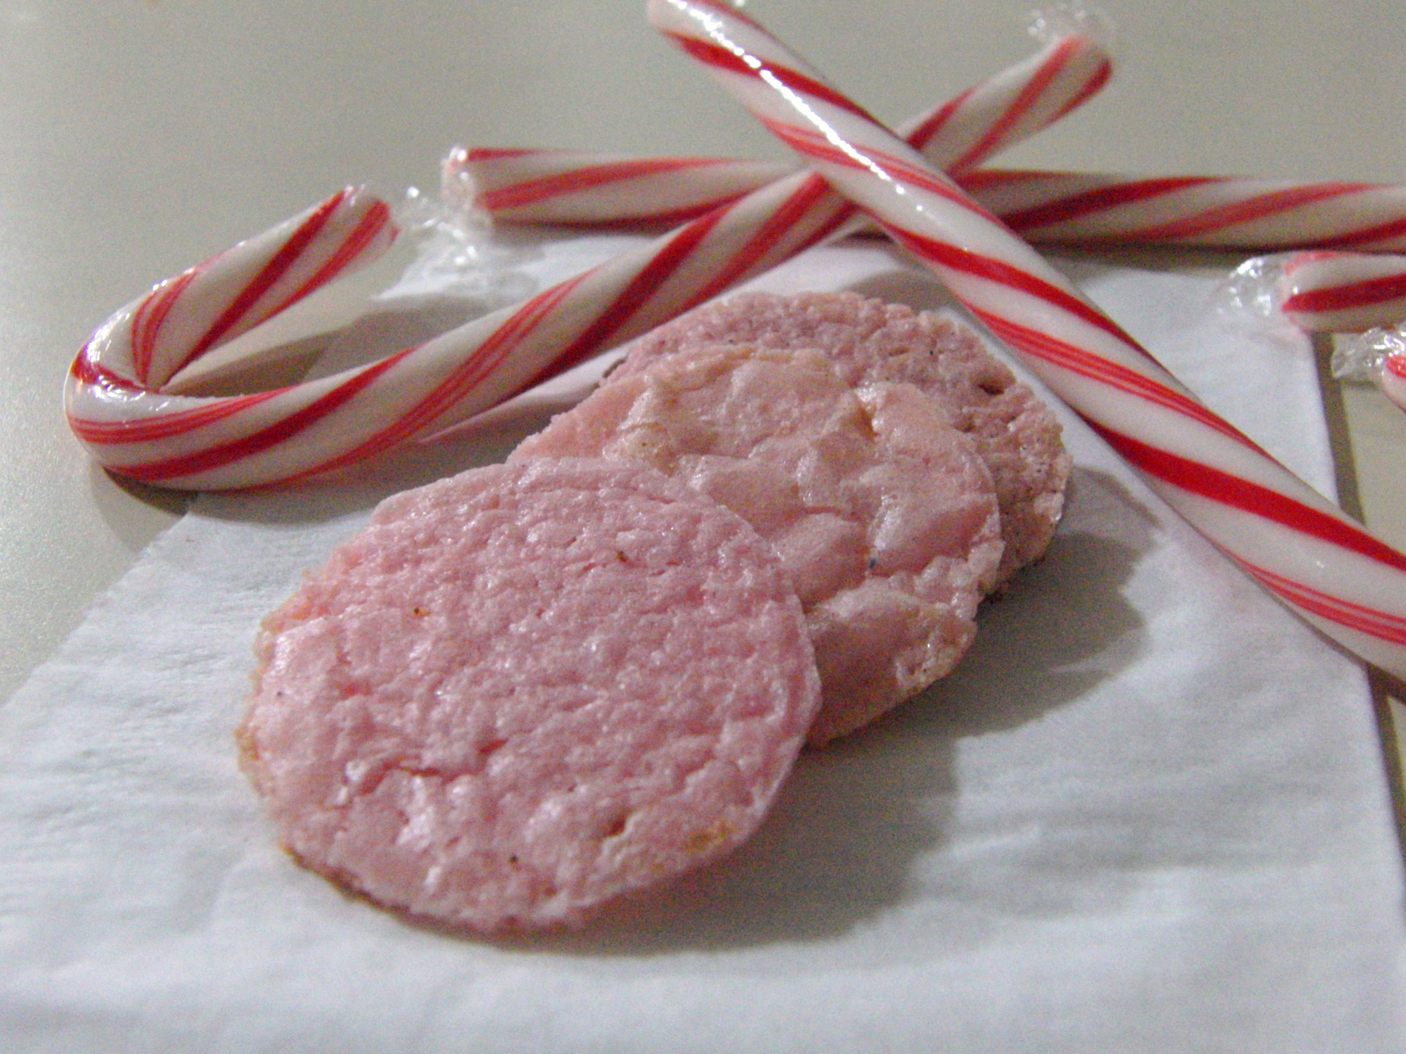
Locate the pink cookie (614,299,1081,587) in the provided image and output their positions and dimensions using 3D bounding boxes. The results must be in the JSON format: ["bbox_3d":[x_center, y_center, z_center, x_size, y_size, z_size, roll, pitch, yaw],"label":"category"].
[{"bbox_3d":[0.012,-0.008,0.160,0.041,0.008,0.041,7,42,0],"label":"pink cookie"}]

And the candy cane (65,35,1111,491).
[{"bbox_3d":[-0.008,-0.039,0.213,0.043,0.009,0.151,24,39,33],"label":"candy cane"}]

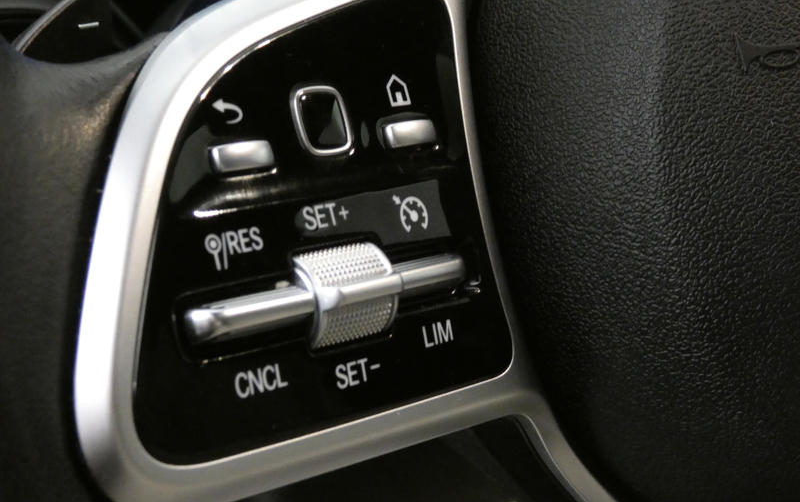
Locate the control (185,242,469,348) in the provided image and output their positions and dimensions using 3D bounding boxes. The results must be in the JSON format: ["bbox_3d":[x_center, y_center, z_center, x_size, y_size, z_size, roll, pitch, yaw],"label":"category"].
[{"bbox_3d":[-0.011,0.006,0.226,0.049,0.012,0.009,-12,0,-43],"label":"control"}]

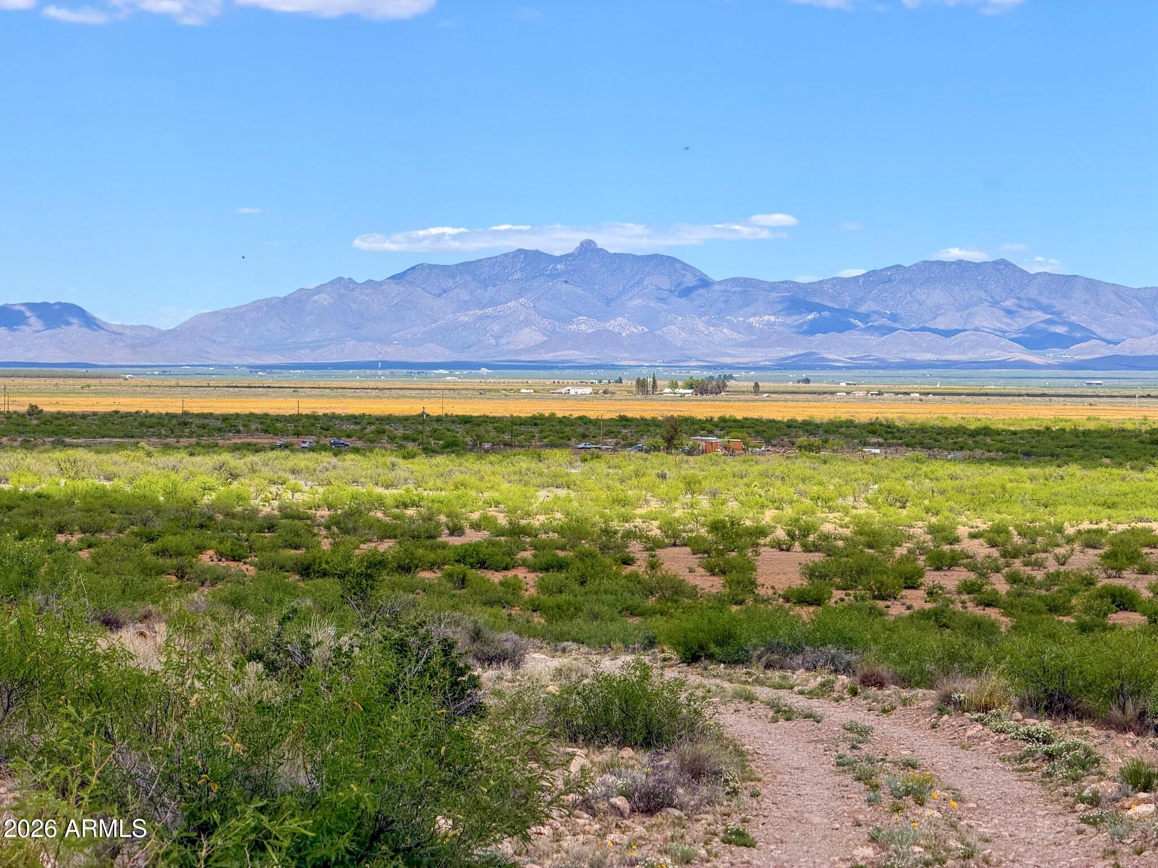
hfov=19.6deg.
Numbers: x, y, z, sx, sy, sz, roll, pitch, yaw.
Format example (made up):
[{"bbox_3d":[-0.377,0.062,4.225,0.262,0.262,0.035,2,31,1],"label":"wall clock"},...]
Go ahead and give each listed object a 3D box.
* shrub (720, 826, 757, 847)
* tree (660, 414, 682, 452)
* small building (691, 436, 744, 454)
[{"bbox_3d":[1.241,3.125,26.000,0.280,0.140,0.260,0,1,0],"label":"shrub"},{"bbox_3d":[19.447,0.000,705.000,4.300,7.700,4.300,0,1,0],"label":"tree"},{"bbox_3d":[28.952,2.373,702.000,9.400,3.600,5.800,-1,1,-22],"label":"small building"}]

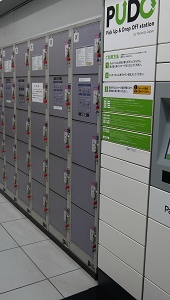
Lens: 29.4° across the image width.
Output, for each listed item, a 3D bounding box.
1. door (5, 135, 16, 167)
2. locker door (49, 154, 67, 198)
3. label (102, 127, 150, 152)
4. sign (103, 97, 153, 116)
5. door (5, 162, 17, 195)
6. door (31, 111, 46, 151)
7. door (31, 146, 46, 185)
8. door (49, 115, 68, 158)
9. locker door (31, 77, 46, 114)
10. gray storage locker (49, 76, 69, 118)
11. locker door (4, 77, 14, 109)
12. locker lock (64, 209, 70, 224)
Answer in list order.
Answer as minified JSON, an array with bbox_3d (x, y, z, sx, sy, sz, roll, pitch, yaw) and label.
[{"bbox_3d":[-0.938,0.002,4.092,0.040,0.352,0.365,-5,13,-31],"label":"door"},{"bbox_3d":[-0.235,0.221,2.888,0.030,0.339,0.356,-5,13,-31],"label":"locker door"},{"bbox_3d":[0.248,-0.079,2.041,0.010,0.090,0.487,-6,13,-31],"label":"label"},{"bbox_3d":[0.249,-0.275,2.032,0.010,0.098,0.497,-6,13,-31],"label":"sign"},{"bbox_3d":[-0.918,0.347,4.041,0.030,0.340,0.351,-6,13,-31],"label":"door"},{"bbox_3d":[-0.453,-0.191,3.200,0.030,0.344,0.351,-6,13,-31],"label":"door"},{"bbox_3d":[-0.462,0.158,3.304,0.030,0.343,0.369,-6,13,-31],"label":"door"},{"bbox_3d":[-0.227,-0.119,2.822,0.030,0.342,0.356,-5,13,-31],"label":"door"},{"bbox_3d":[-0.455,-0.537,3.153,0.030,0.345,0.362,-5,13,-31],"label":"locker door"},{"bbox_3d":[-0.015,-0.478,2.880,0.500,0.339,0.356,-5,13,-31],"label":"gray storage locker"},{"bbox_3d":[-0.883,-0.667,3.787,0.030,0.335,0.355,-6,13,-31],"label":"locker door"},{"bbox_3d":[-0.161,0.589,2.820,0.040,0.175,0.060,-6,13,-31],"label":"locker lock"}]

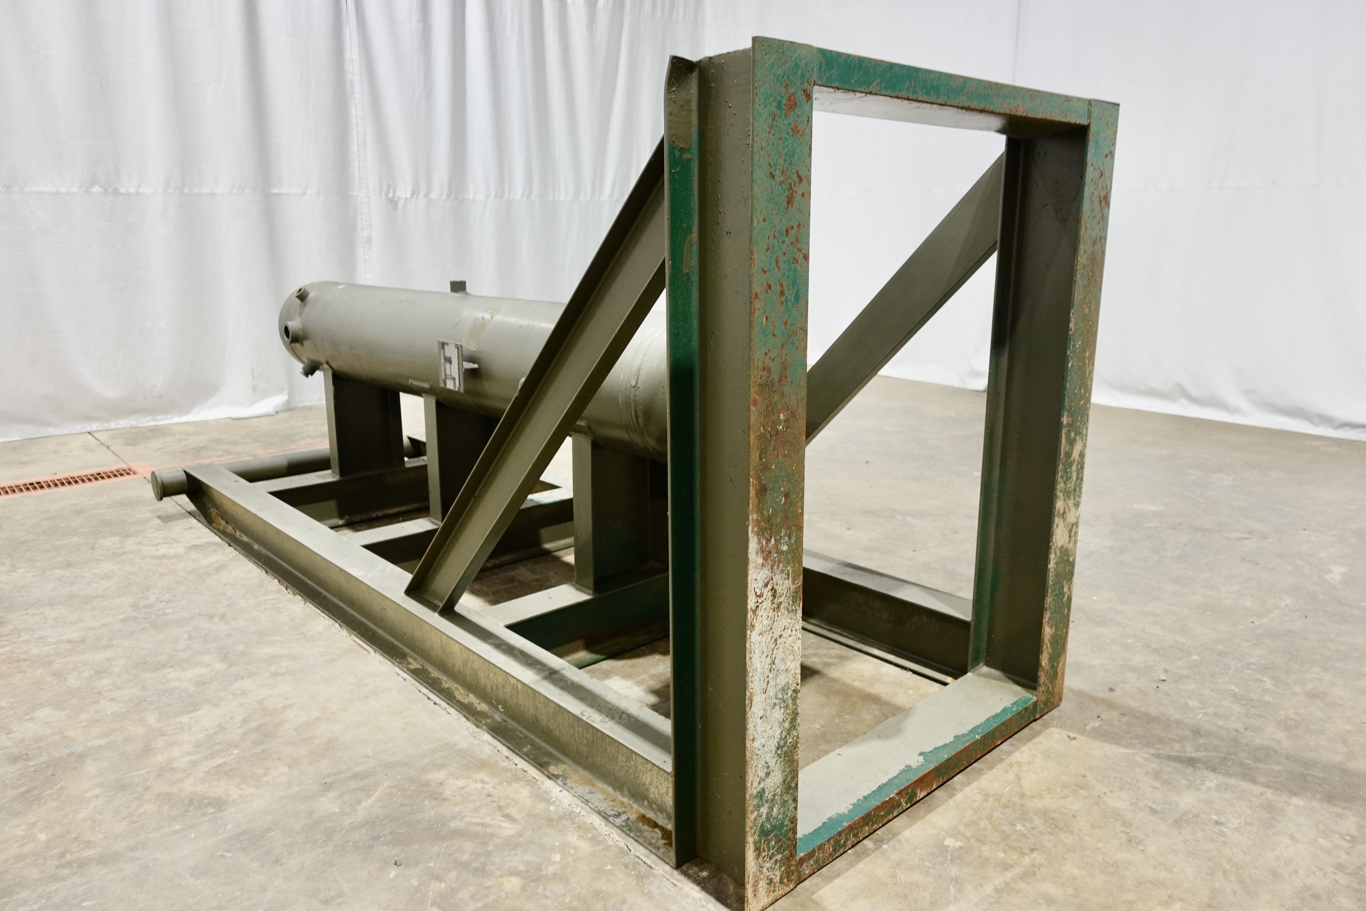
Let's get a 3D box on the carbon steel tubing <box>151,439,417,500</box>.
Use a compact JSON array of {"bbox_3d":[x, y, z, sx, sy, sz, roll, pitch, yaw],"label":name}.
[{"bbox_3d":[-1.862,0.025,4.644,1.476,0.129,0.129,-12,17,-40],"label":"carbon steel tubing"}]

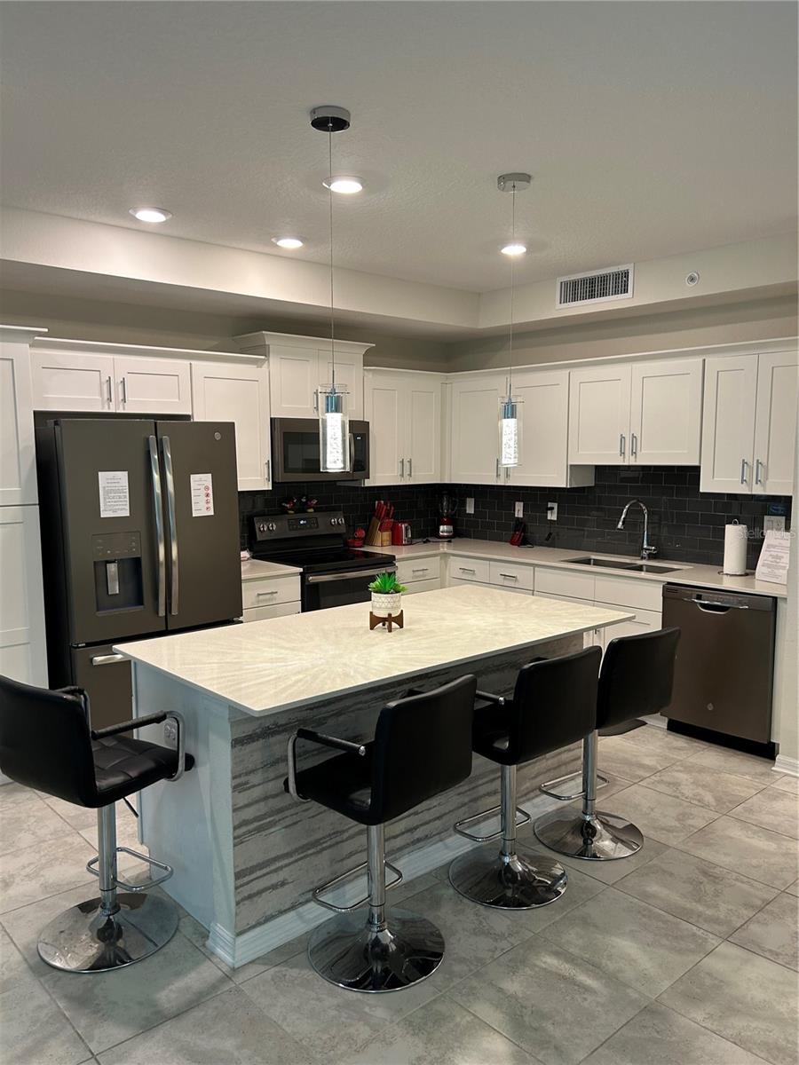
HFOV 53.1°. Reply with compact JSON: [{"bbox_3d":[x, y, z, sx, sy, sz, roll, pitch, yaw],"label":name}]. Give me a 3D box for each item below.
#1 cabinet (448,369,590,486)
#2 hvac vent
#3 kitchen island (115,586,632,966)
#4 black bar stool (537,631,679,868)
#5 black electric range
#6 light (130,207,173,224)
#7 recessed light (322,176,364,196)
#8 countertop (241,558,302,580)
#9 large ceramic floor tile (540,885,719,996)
[{"bbox_3d":[0.877,-0.734,5.815,0.335,0.782,1.108,-5,8,-41],"label":"cabinet"},{"bbox_3d":[1.216,-1.538,5.018,0.025,0.199,0.567,-5,8,-42],"label":"hvac vent"},{"bbox_3d":[-0.014,0.854,3.350,1.954,0.914,1.035,-5,8,-41],"label":"kitchen island"},{"bbox_3d":[0.820,0.838,3.371,0.480,0.935,0.500,-4,7,-34],"label":"black bar stool"},{"bbox_3d":[-0.502,0.494,5.464,0.758,1.200,0.690,-5,8,-41],"label":"black electric range"},{"bbox_3d":[-1.155,-1.467,3.720,0.185,0.026,0.185,-5,8,-41],"label":"light"},{"bbox_3d":[-0.231,-1.430,3.315,0.185,0.026,0.185,0,6,0],"label":"recessed light"},{"bbox_3d":[-1.018,0.232,5.023,0.530,0.026,0.645,-5,8,-42],"label":"countertop"},{"bbox_3d":[0.774,1.361,2.681,0.443,0.010,0.443,-5,8,-42],"label":"large ceramic floor tile"}]

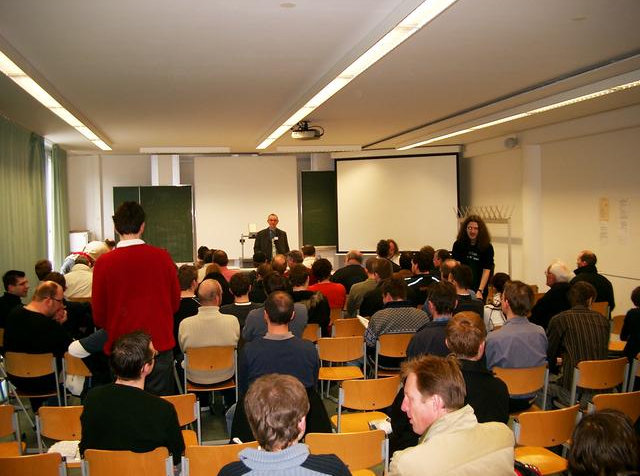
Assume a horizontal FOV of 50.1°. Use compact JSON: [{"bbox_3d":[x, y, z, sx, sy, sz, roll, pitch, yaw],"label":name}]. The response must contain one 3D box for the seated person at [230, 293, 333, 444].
[{"bbox_3d":[-0.278,0.991,4.454,0.550,1.340,0.820,-2,3,-11],"label":"seated person"}]

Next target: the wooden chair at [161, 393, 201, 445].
[{"bbox_3d":[-0.924,1.275,4.023,0.430,0.805,0.500,-2,3,-14],"label":"wooden chair"}]

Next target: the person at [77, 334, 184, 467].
[{"bbox_3d":[-0.825,1.060,3.317,0.550,1.300,0.780,-1,3,2],"label":"person"}]

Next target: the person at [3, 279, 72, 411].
[{"bbox_3d":[-2.120,0.981,5.362,0.540,1.310,0.760,0,3,21],"label":"person"}]

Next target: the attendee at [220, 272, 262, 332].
[{"bbox_3d":[-0.780,0.945,6.746,0.500,1.290,0.780,-2,3,-9],"label":"attendee"}]

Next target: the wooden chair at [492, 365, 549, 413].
[{"bbox_3d":[1.254,1.206,4.640,0.430,0.810,0.500,-2,3,-11],"label":"wooden chair"}]

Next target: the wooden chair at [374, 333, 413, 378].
[{"bbox_3d":[0.628,1.194,5.966,0.430,0.800,0.500,-2,3,-11],"label":"wooden chair"}]

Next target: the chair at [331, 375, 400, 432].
[{"bbox_3d":[0.258,1.235,4.325,0.430,0.805,0.500,-2,3,-14],"label":"chair"}]

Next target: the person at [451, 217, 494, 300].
[{"bbox_3d":[1.653,0.610,7.330,0.500,1.700,0.360,0,3,14],"label":"person"}]

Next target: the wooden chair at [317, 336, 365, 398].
[{"bbox_3d":[0.150,1.209,5.872,0.430,0.800,0.500,-2,3,-8],"label":"wooden chair"}]

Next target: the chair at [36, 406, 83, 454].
[{"bbox_3d":[-1.383,1.323,4.046,0.430,0.800,0.500,-2,3,-8],"label":"chair"}]

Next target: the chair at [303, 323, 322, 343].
[{"bbox_3d":[-0.225,1.171,6.331,0.430,0.810,0.500,-2,3,-11],"label":"chair"}]

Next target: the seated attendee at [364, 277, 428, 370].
[{"bbox_3d":[0.614,0.945,6.053,0.550,1.240,0.850,-2,3,-11],"label":"seated attendee"}]

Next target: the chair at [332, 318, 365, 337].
[{"bbox_3d":[0.272,1.166,6.789,0.430,0.800,0.500,-2,3,-13],"label":"chair"}]

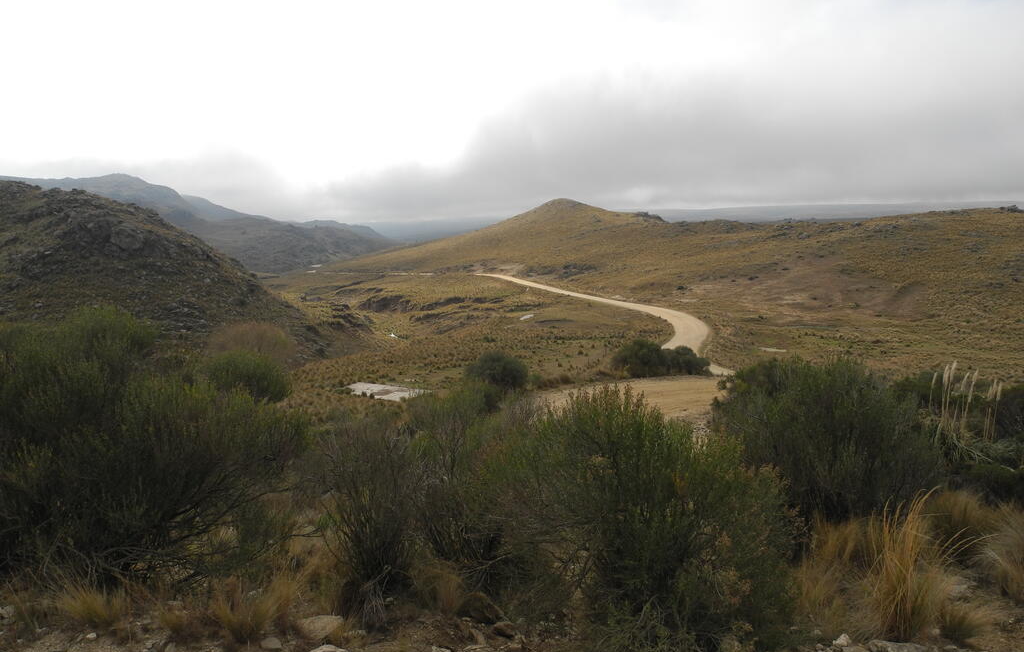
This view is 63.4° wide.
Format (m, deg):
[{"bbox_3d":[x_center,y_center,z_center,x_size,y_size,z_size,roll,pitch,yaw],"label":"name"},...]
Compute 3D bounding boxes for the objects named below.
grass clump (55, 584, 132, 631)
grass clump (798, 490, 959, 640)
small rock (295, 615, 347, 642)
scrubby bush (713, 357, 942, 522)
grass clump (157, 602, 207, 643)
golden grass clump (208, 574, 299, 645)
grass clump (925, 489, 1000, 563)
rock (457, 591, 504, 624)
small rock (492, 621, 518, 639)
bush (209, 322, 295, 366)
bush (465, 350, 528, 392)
[{"bbox_3d":[-1.932,1.293,3.861,0.348,0.205,0.296,0,7,0],"label":"grass clump"},{"bbox_3d":[1.637,1.079,3.775,0.740,0.644,0.592,0,7,0],"label":"grass clump"},{"bbox_3d":[-0.851,1.362,3.761,0.227,0.085,0.171,0,7,0],"label":"small rock"},{"bbox_3d":[2.322,0.895,6.200,1.583,1.300,1.424,3,8,21],"label":"scrubby bush"},{"bbox_3d":[-1.476,1.324,3.727,0.221,0.169,0.199,0,7,0],"label":"grass clump"},{"bbox_3d":[-1.080,1.184,3.471,0.358,0.236,0.323,-2,8,-17],"label":"golden grass clump"},{"bbox_3d":[2.602,1.190,4.833,0.414,0.475,0.394,0,7,0],"label":"grass clump"},{"bbox_3d":[-0.136,1.217,3.584,0.207,0.128,0.145,0,8,-2],"label":"rock"},{"bbox_3d":[-0.034,1.375,3.768,0.109,0.062,0.087,0,7,0],"label":"small rock"},{"bbox_3d":[-4.717,0.507,15.073,1.662,1.150,1.400,0,7,0],"label":"bush"},{"bbox_3d":[-0.673,2.032,36.000,2.774,1.860,2.635,0,8,-1],"label":"bush"}]

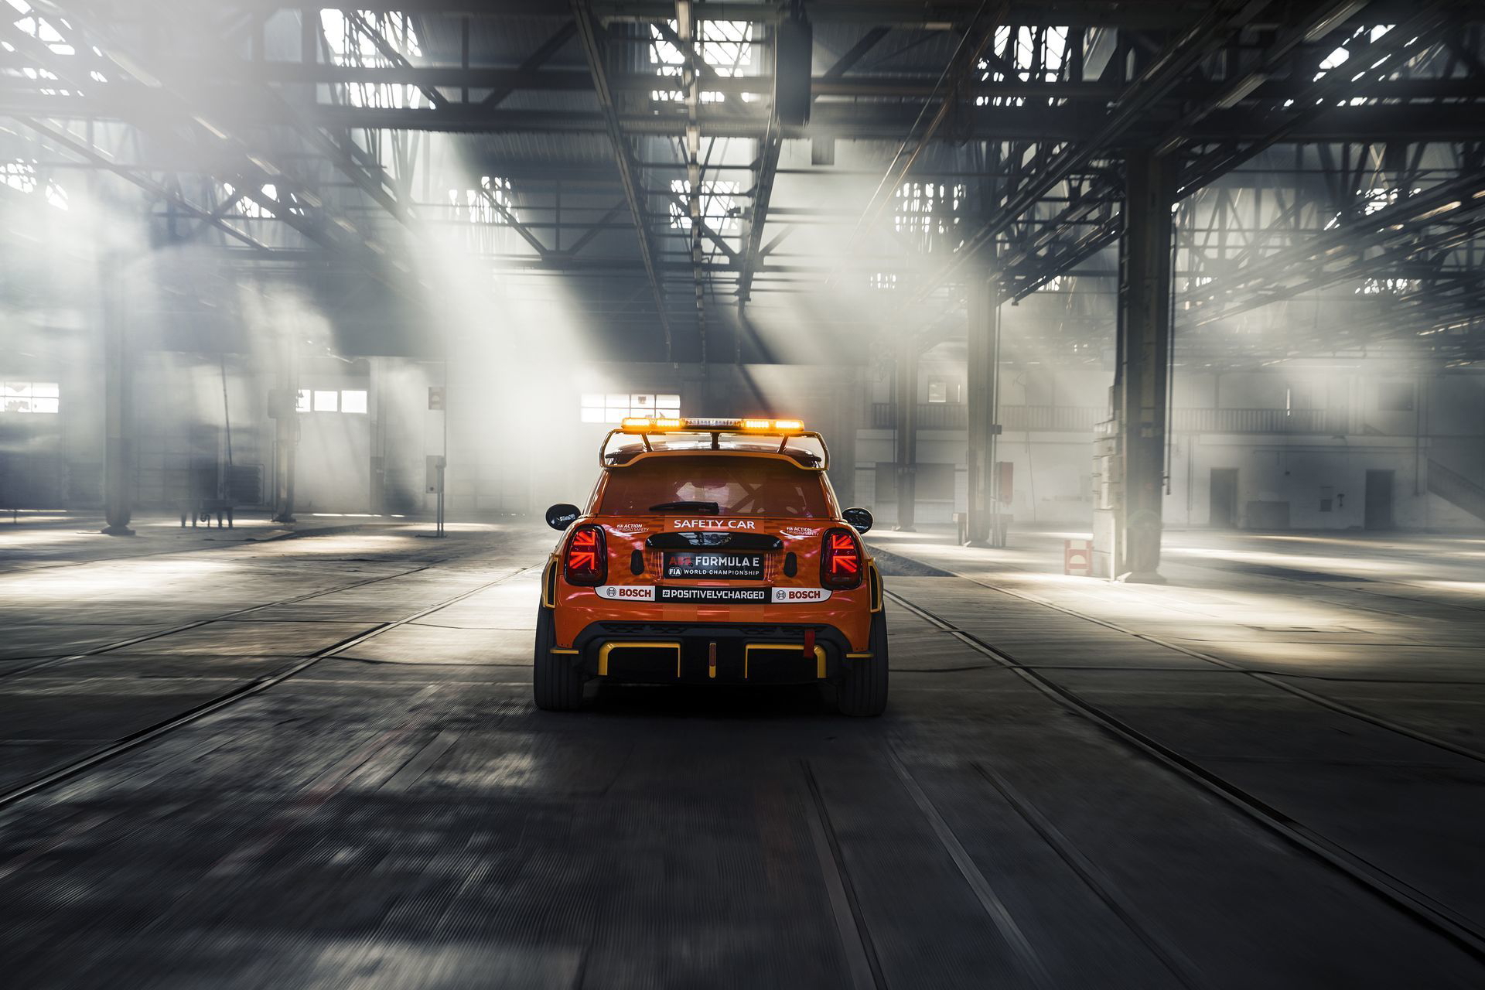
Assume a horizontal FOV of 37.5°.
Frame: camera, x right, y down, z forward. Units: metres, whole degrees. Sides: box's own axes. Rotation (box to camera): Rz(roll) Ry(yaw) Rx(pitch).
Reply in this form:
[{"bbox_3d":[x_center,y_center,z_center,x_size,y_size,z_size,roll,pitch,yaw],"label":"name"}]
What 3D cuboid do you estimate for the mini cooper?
[{"bbox_3d":[-0.180,0.358,12.480,1.850,1.490,3.900,1,0,-1],"label":"mini cooper"}]

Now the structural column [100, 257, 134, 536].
[{"bbox_3d":[-13.390,-2.120,46.800,0.660,5.950,0.640,1,0,-1],"label":"structural column"}]

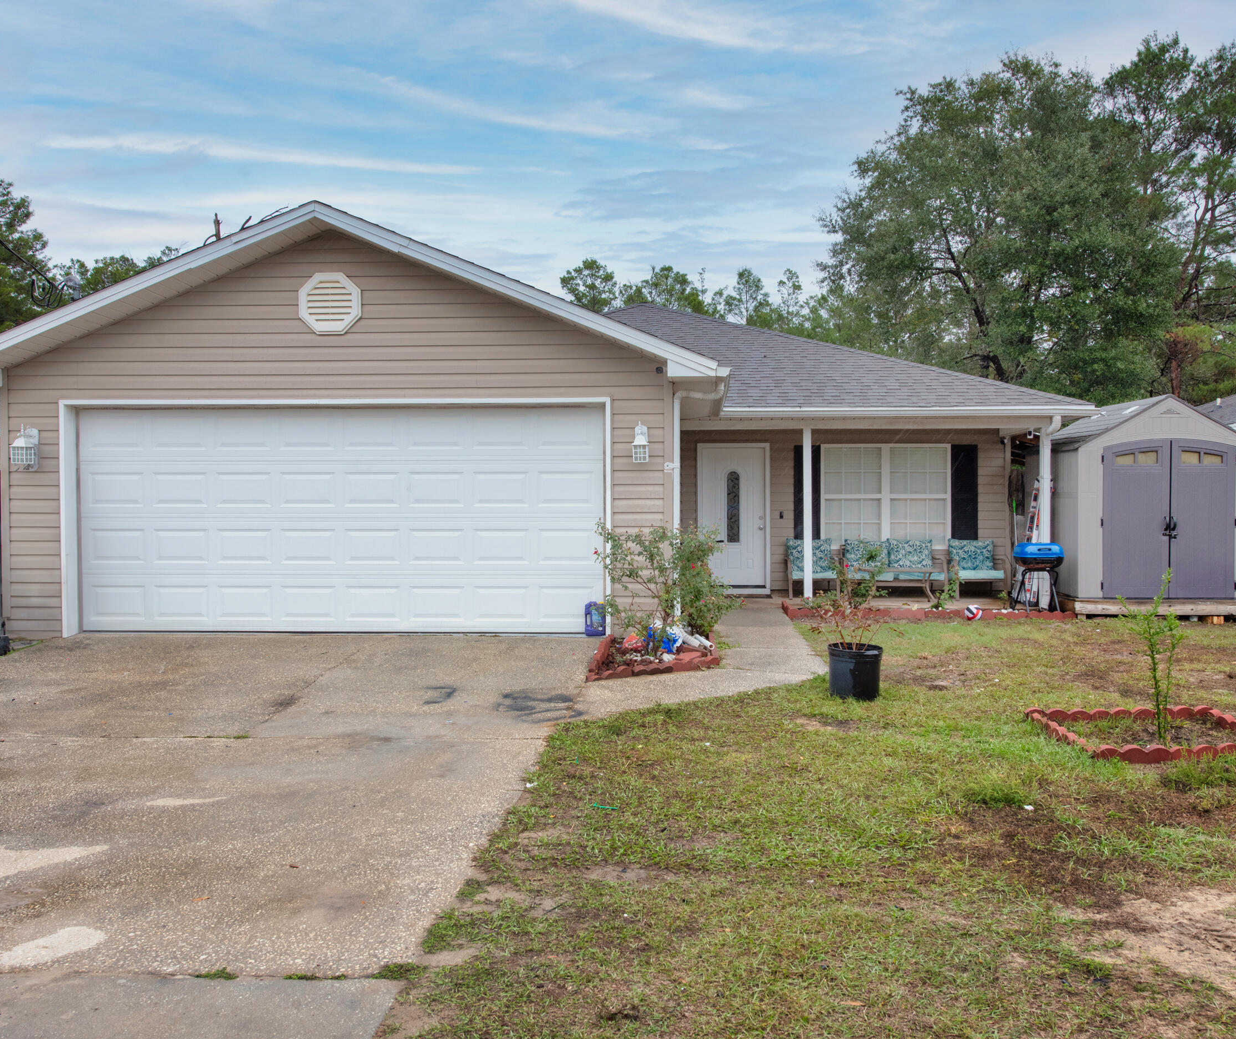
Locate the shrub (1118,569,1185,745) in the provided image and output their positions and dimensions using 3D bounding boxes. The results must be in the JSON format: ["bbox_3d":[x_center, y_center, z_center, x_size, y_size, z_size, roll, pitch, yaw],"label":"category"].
[{"bbox_3d":[3.235,0.834,6.300,0.380,1.050,0.370,0,1,0],"label":"shrub"}]

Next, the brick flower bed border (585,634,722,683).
[{"bbox_3d":[0.318,1.086,8.350,1.040,0.160,2.000,0,1,2],"label":"brick flower bed border"}]

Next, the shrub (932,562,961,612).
[{"bbox_3d":[4.099,0.835,12.950,0.380,0.610,0.380,0,1,0],"label":"shrub"}]

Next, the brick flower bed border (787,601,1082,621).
[{"bbox_3d":[3.848,1.154,12.950,3.500,0.150,0.750,0,1,2],"label":"brick flower bed border"}]

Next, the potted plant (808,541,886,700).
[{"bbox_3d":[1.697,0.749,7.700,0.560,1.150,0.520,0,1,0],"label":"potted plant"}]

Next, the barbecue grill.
[{"bbox_3d":[5.222,0.706,12.950,0.660,0.870,0.500,0,1,2],"label":"barbecue grill"}]

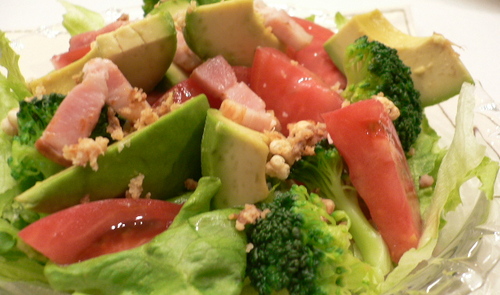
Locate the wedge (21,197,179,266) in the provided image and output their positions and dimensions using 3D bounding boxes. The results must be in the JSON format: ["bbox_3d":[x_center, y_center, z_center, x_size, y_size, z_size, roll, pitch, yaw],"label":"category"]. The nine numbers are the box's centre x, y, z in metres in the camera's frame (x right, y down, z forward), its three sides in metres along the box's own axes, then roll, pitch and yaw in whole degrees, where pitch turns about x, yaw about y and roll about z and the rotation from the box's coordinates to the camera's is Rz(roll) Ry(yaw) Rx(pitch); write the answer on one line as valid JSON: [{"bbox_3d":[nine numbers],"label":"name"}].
[{"bbox_3d":[-0.053,0.030,0.188,0.060,0.023,0.026,-6,37,-3],"label":"wedge"}]

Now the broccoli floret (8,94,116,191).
[{"bbox_3d":[-0.080,-0.002,0.216,0.042,0.040,0.040,-6,3,0],"label":"broccoli floret"}]

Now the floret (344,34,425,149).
[{"bbox_3d":[0.060,-0.024,0.230,0.034,0.044,0.036,-34,38,9],"label":"floret"}]

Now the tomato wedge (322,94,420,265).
[{"bbox_3d":[0.046,0.012,0.193,0.027,0.028,0.058,-8,70,-10],"label":"tomato wedge"}]

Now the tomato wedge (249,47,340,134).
[{"bbox_3d":[0.021,-0.024,0.228,0.053,0.031,0.029,36,48,19],"label":"tomato wedge"}]

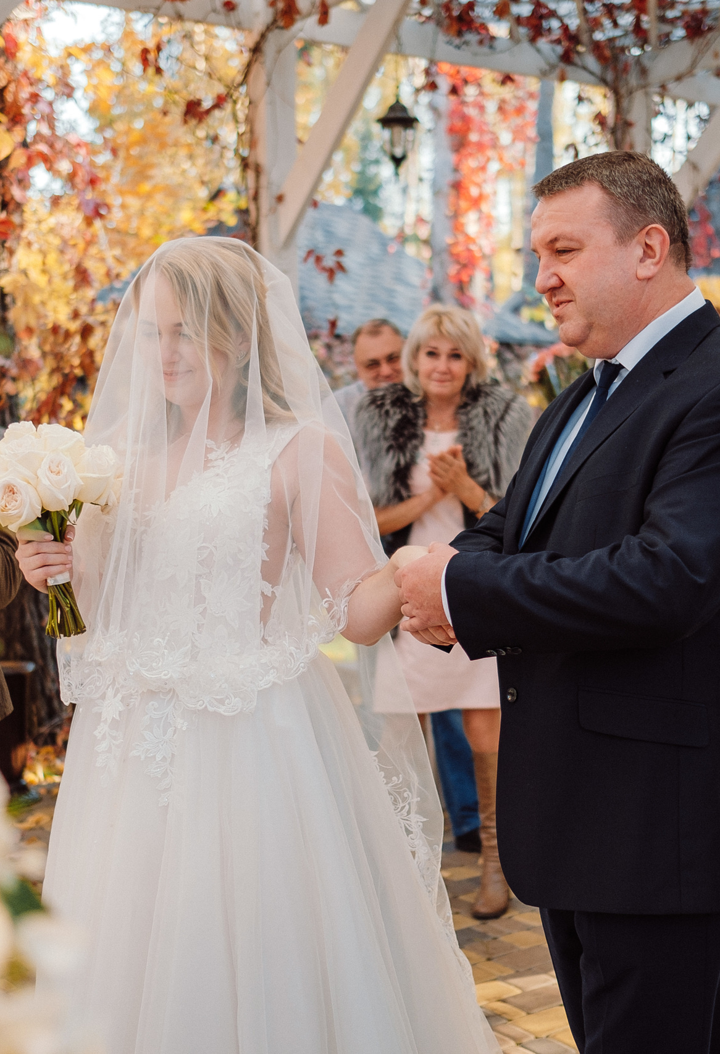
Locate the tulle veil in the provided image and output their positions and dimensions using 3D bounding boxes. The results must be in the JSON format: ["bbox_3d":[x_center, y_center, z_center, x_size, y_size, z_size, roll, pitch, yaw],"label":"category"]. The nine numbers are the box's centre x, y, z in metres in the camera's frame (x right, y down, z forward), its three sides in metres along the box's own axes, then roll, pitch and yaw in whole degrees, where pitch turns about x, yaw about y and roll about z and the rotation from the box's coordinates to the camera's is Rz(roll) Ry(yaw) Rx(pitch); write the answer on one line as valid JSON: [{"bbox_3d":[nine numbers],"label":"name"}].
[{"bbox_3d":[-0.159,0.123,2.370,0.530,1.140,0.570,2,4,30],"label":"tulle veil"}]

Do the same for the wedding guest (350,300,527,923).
[{"bbox_3d":[0.233,0.230,4.298,0.505,1.683,0.396,0,4,5],"label":"wedding guest"}]

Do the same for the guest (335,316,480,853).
[{"bbox_3d":[0.109,0.179,4.923,0.515,1.703,0.356,-1,4,0],"label":"guest"}]

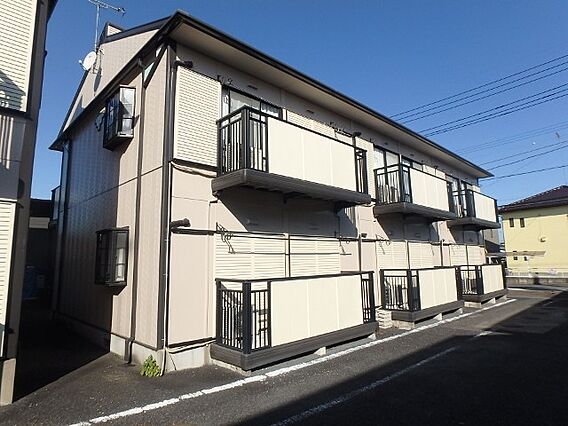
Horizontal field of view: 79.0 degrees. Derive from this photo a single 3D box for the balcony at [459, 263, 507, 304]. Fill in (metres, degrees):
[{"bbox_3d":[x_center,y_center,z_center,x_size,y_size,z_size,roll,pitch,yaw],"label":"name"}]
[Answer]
[{"bbox_3d":[8.120,2.770,14.115,3.636,1.289,0.905,7,-11,-44],"label":"balcony"}]

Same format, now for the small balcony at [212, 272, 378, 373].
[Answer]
[{"bbox_3d":[0.434,1.877,6.758,3.667,1.289,0.905,7,-11,-44],"label":"small balcony"}]

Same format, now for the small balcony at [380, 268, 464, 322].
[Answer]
[{"bbox_3d":[4.297,2.326,10.455,3.606,1.289,0.905,7,-11,-44],"label":"small balcony"}]

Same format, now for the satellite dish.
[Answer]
[{"bbox_3d":[-4.783,-3.705,8.400,0.470,0.500,0.360,-4,-8,24],"label":"satellite dish"}]

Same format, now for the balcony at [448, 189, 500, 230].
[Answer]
[{"bbox_3d":[7.931,-0.034,14.349,3.636,1.321,0.905,7,-11,-44],"label":"balcony"}]

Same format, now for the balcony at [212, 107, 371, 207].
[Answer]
[{"bbox_3d":[0.376,-0.912,7.117,3.667,1.321,0.905,7,-11,-44],"label":"balcony"}]

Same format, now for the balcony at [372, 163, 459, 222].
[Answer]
[{"bbox_3d":[4.177,-0.470,10.755,3.606,1.321,0.905,7,-11,-44],"label":"balcony"}]

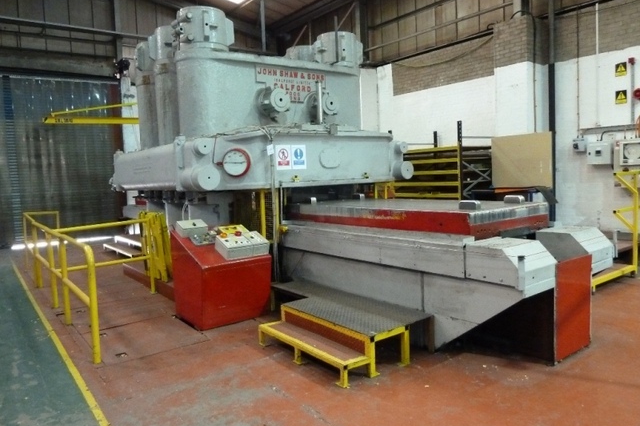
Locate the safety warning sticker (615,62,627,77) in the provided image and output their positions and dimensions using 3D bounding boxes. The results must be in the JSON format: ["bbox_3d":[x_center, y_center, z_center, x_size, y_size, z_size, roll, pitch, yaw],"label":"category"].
[{"bbox_3d":[5.016,-2.378,7.697,0.008,0.213,0.162,-5,6,-37],"label":"safety warning sticker"}]

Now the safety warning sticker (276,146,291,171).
[{"bbox_3d":[-0.453,-0.692,5.809,0.207,0.302,0.008,-5,6,-37],"label":"safety warning sticker"}]

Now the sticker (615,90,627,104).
[{"bbox_3d":[5.037,-1.930,7.725,0.008,0.213,0.162,-5,6,-37],"label":"sticker"}]

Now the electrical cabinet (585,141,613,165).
[{"bbox_3d":[4.839,-1.034,7.956,0.160,0.395,0.380,-5,6,-37],"label":"electrical cabinet"}]

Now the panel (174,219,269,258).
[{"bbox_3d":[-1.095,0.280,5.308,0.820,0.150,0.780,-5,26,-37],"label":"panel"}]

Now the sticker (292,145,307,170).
[{"bbox_3d":[-0.267,-0.714,5.950,0.207,0.302,0.008,-5,6,-37],"label":"sticker"}]

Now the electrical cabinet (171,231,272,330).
[{"bbox_3d":[-1.107,0.675,5.290,0.830,0.980,0.760,-5,6,-37],"label":"electrical cabinet"}]

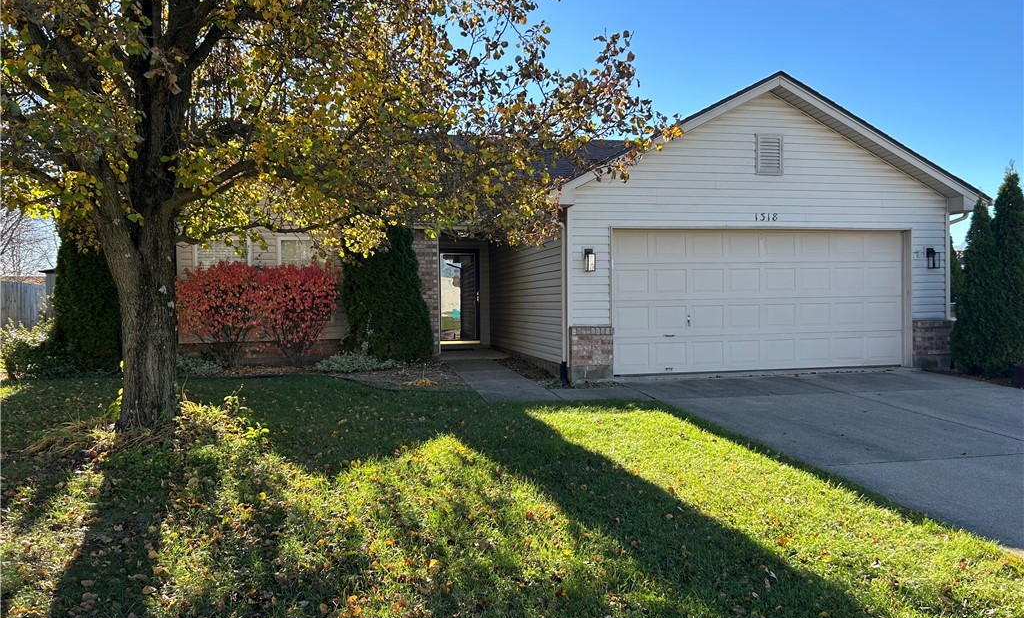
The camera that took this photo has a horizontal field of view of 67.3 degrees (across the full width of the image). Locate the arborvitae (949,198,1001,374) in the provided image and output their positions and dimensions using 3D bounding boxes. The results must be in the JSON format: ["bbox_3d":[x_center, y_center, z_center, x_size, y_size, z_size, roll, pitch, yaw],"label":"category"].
[{"bbox_3d":[7.013,-0.357,11.549,0.800,2.604,0.800,-1,0,-12],"label":"arborvitae"}]

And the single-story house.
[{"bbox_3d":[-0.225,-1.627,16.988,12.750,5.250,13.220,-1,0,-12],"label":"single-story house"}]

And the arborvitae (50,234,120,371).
[{"bbox_3d":[-6.844,-0.282,12.578,1.200,2.559,1.200,-1,0,-12],"label":"arborvitae"}]

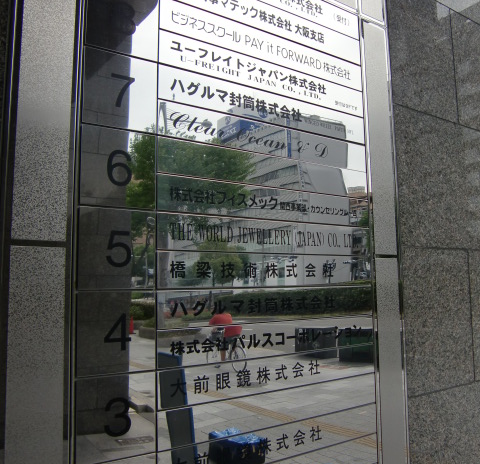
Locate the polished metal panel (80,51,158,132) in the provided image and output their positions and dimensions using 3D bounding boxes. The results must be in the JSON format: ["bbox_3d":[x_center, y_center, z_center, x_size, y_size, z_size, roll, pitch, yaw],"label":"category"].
[{"bbox_3d":[-0.305,-0.357,1.329,0.203,0.199,0.020,3,-7,-36],"label":"polished metal panel"}]

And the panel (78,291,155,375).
[{"bbox_3d":[-0.299,0.243,1.263,0.203,0.199,0.020,3,-7,-36],"label":"panel"}]

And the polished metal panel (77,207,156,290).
[{"bbox_3d":[-0.301,0.044,1.285,0.203,0.199,0.020,3,-7,-36],"label":"polished metal panel"}]

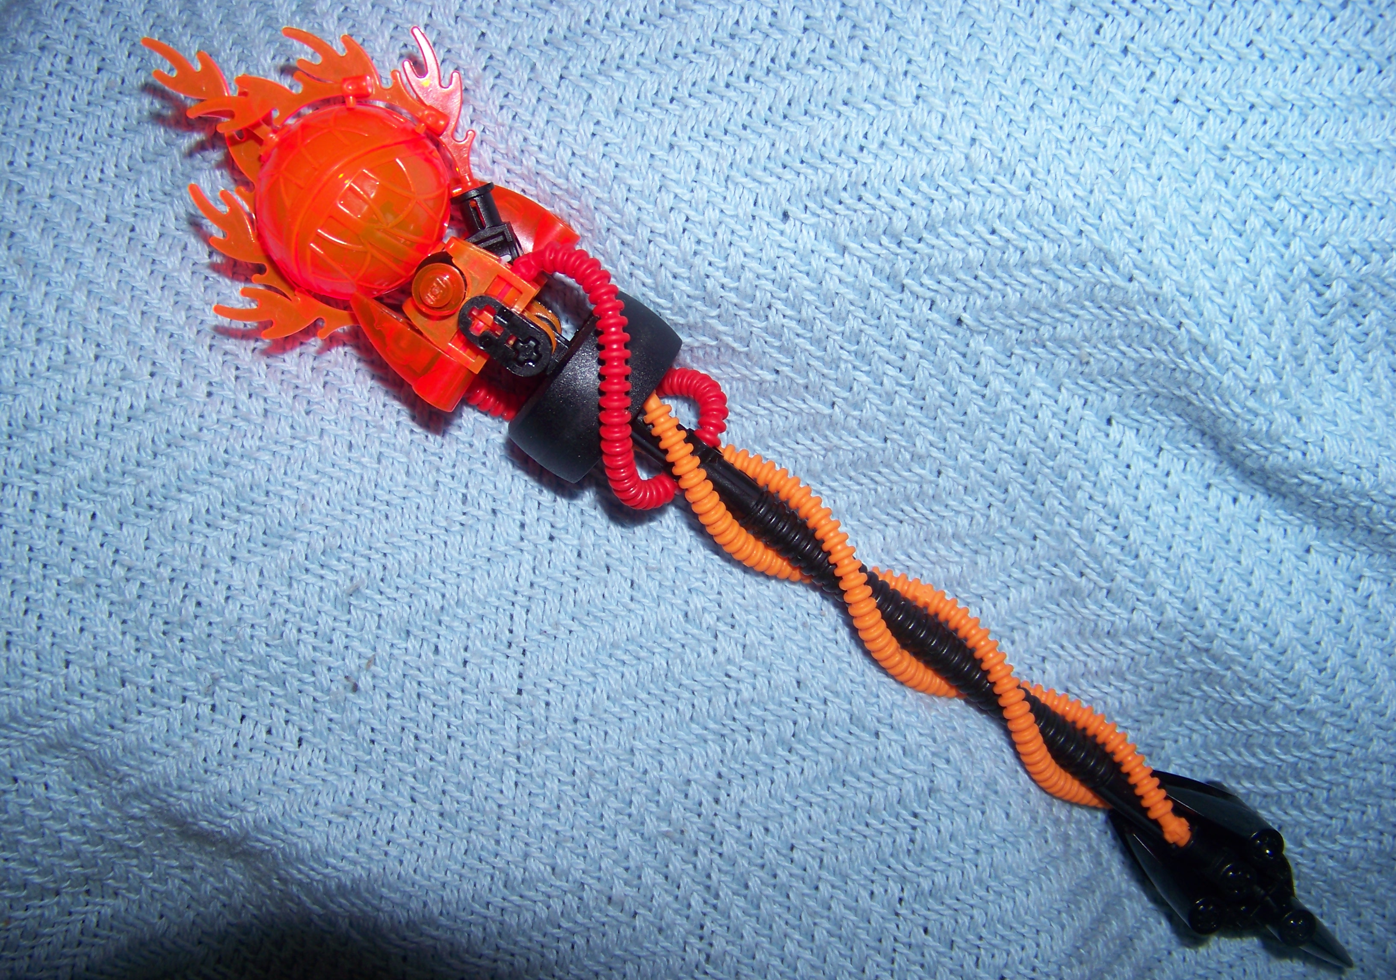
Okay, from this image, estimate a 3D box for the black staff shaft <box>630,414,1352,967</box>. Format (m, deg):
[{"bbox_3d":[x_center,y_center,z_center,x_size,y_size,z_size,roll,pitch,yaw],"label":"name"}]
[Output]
[{"bbox_3d":[0.051,0.035,0.243,0.157,0.016,0.022,37,90,-6],"label":"black staff shaft"}]

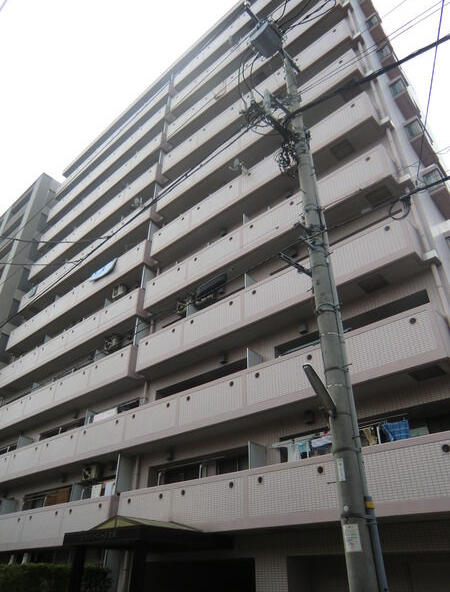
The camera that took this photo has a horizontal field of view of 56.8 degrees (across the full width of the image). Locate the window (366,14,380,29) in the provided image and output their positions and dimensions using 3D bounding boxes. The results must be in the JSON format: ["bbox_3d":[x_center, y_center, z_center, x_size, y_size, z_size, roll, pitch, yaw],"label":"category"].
[{"bbox_3d":[7.140,-13.234,20.209,0.500,0.900,0.120,-27,-43,34],"label":"window"}]

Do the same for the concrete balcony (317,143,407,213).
[{"bbox_3d":[4.084,-3.369,13.126,2.850,1.368,0.950,-27,-43,34],"label":"concrete balcony"}]

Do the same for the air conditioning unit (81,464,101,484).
[{"bbox_3d":[-5.318,7.045,16.415,0.770,0.570,0.300,-27,-43,34],"label":"air conditioning unit"}]

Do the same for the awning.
[{"bbox_3d":[-2.012,6.414,11.239,3.250,0.670,3.200,-27,-43,34],"label":"awning"}]

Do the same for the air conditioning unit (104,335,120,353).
[{"bbox_3d":[-5.355,2.250,19.787,0.770,0.570,0.300,-27,-43,34],"label":"air conditioning unit"}]

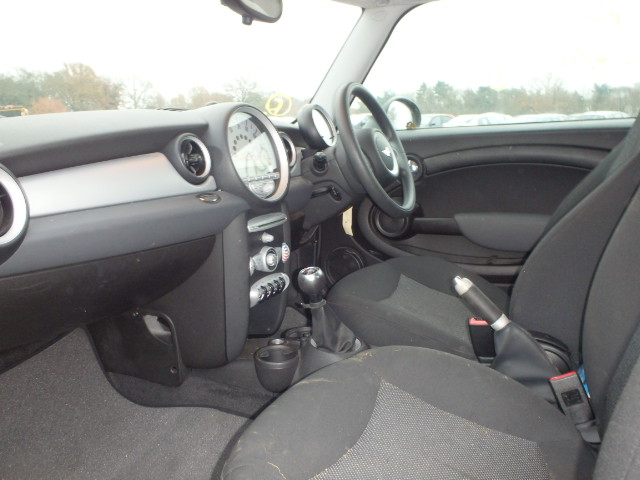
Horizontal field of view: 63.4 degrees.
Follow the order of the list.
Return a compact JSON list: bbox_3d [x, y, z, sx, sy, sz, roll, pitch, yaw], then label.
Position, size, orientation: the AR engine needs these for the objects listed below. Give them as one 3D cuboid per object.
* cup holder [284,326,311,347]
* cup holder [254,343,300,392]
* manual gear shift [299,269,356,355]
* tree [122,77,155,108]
[{"bbox_3d":[-0.038,0.244,1.139,0.089,0.072,0.089,7,15,29],"label":"cup holder"},{"bbox_3d":[-0.087,0.266,1.048,0.089,0.072,0.089,0,13,0],"label":"cup holder"},{"bbox_3d":[0.014,0.130,1.020,0.121,0.155,0.087,7,15,29],"label":"manual gear shift"},{"bbox_3d":[-27.200,-20.780,77.318,5.200,8.600,5.200,0,13,0],"label":"tree"}]

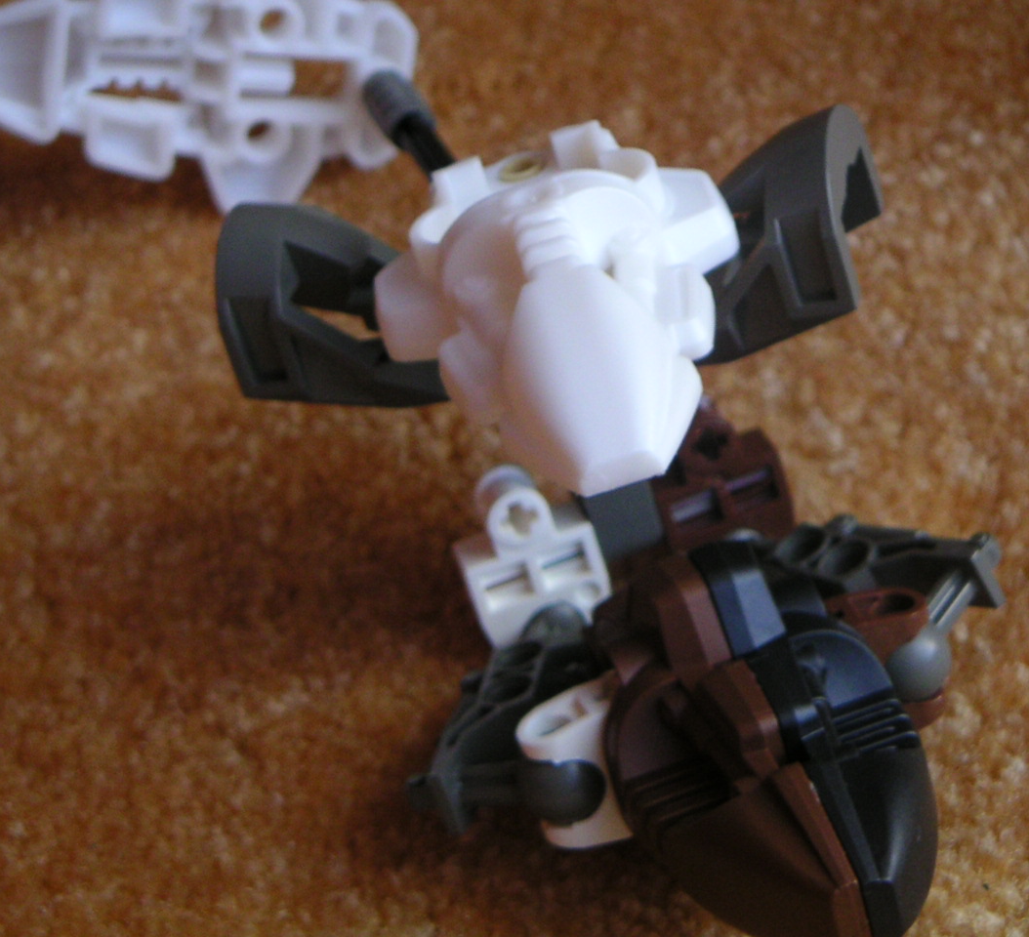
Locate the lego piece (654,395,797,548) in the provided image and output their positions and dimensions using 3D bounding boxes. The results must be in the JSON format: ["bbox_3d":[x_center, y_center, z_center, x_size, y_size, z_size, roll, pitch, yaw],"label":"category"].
[{"bbox_3d":[0.030,0.005,0.521,0.018,0.029,0.015,-19,12,-3],"label":"lego piece"}]

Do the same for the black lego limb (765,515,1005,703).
[{"bbox_3d":[0.047,0.023,0.538,0.050,0.032,0.014,0,39,-33],"label":"black lego limb"}]

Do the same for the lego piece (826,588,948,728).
[{"bbox_3d":[0.051,0.032,0.560,0.029,0.018,0.015,-12,20,14],"label":"lego piece"}]

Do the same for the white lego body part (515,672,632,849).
[{"bbox_3d":[0.017,0.045,0.556,0.029,0.018,0.015,-25,21,-19],"label":"white lego body part"}]

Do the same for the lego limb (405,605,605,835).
[{"bbox_3d":[0.008,0.037,0.533,0.033,0.049,0.014,7,52,-25],"label":"lego limb"}]

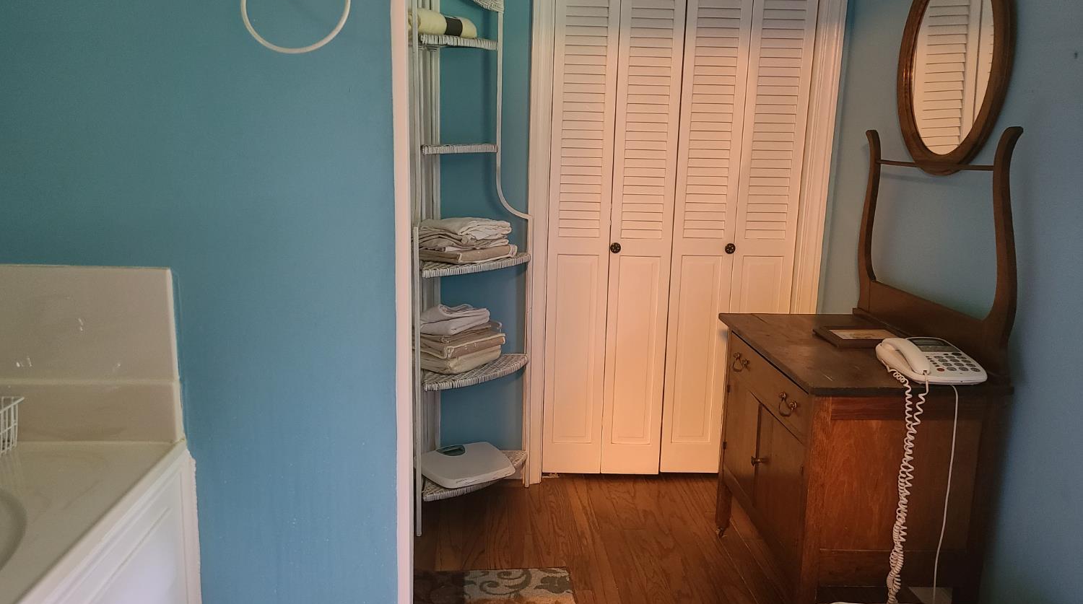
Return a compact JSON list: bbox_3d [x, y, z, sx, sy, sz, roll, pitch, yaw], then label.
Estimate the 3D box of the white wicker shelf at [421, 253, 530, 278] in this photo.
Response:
[{"bbox_3d":[-0.226,-0.123,2.703,0.383,0.025,0.405,1,12,-1],"label":"white wicker shelf"}]

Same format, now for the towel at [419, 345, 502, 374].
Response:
[{"bbox_3d":[-0.295,0.183,2.846,0.190,0.049,0.250,8,14,31],"label":"towel"}]

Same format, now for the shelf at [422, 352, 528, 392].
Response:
[{"bbox_3d":[-0.235,0.230,2.776,0.383,0.025,0.405,1,12,-1],"label":"shelf"}]

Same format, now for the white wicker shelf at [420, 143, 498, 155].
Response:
[{"bbox_3d":[-0.274,-0.505,2.682,0.260,0.028,0.280,1,12,-1],"label":"white wicker shelf"}]

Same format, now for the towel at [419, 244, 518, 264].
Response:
[{"bbox_3d":[-0.272,-0.171,2.800,0.200,0.038,0.270,9,14,34],"label":"towel"}]

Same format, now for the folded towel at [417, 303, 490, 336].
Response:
[{"bbox_3d":[-0.321,0.051,2.809,0.180,0.062,0.240,7,13,25],"label":"folded towel"}]

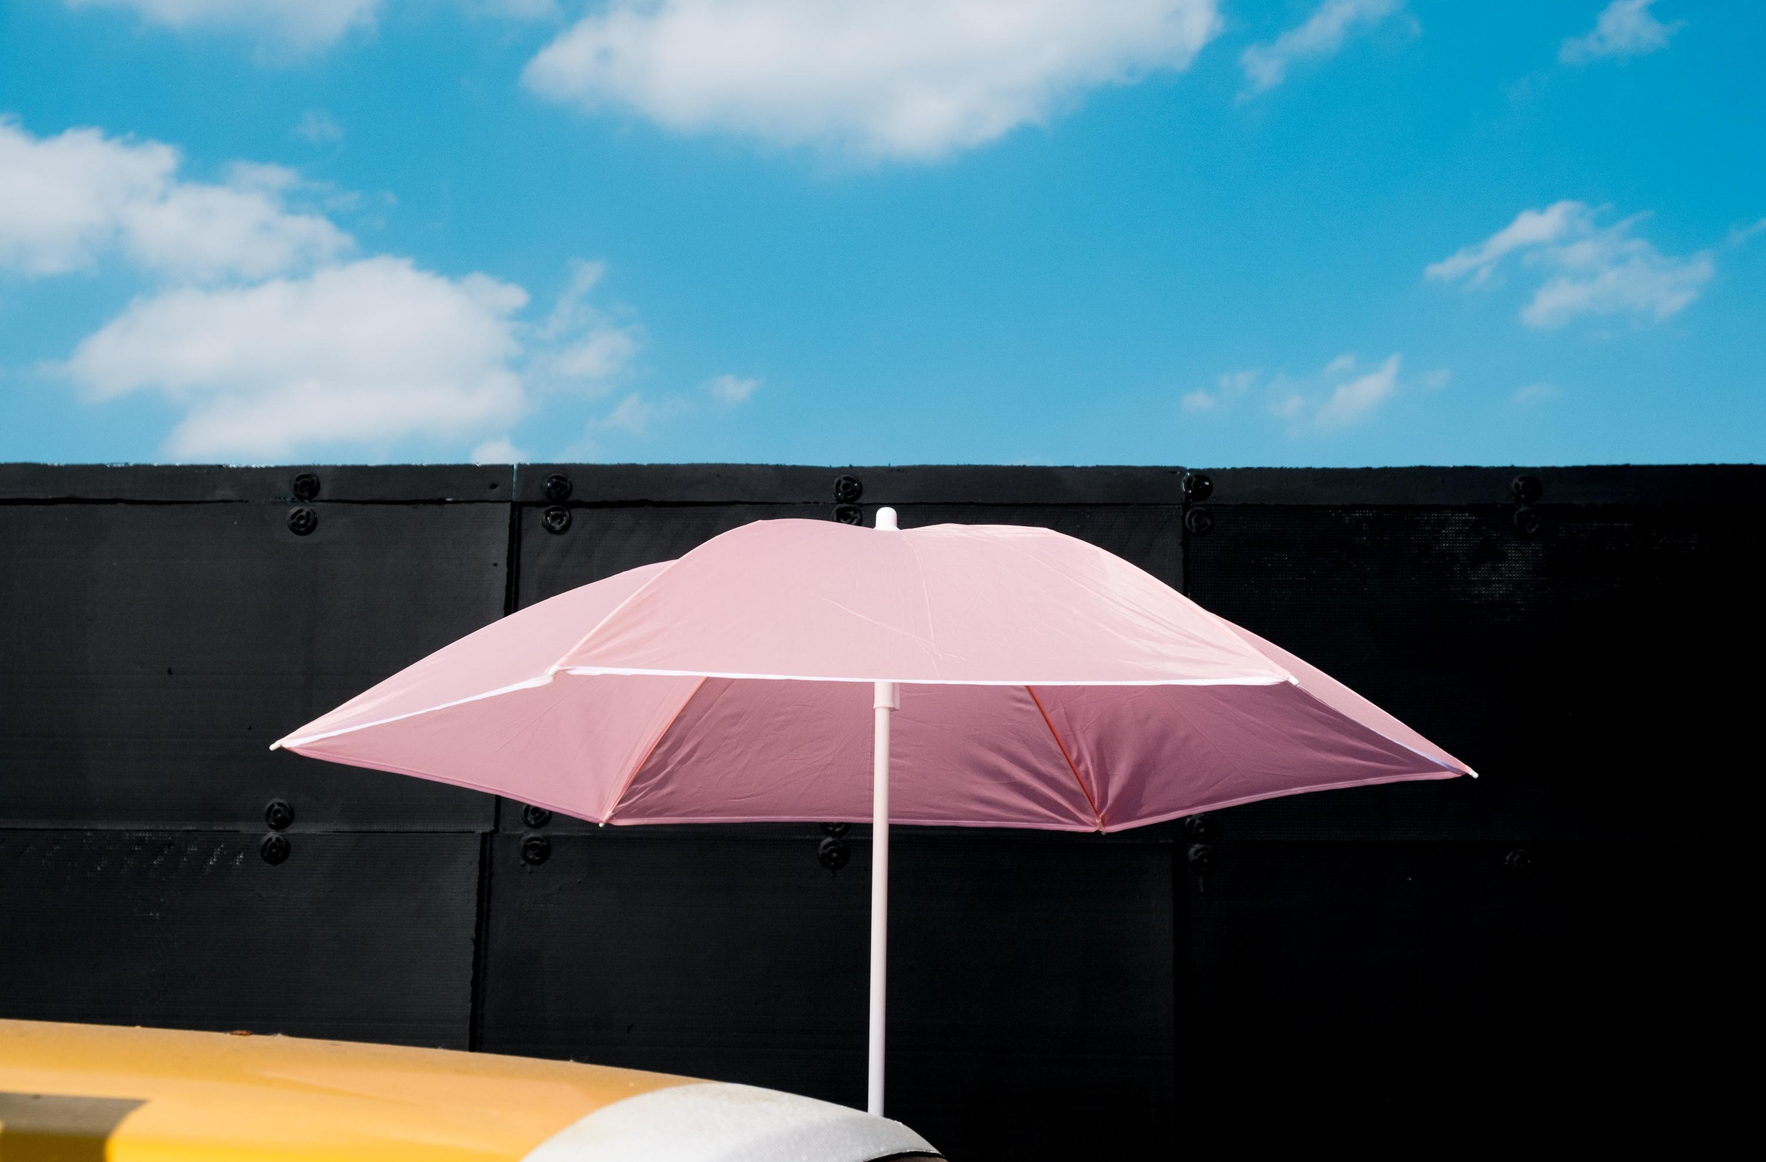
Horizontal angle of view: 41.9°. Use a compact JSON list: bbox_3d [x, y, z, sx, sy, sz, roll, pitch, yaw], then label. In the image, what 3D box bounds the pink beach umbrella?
[{"bbox_3d":[-0.009,0.893,3.224,1.740,2.050,1.566,2,-13,-4],"label":"pink beach umbrella"}]

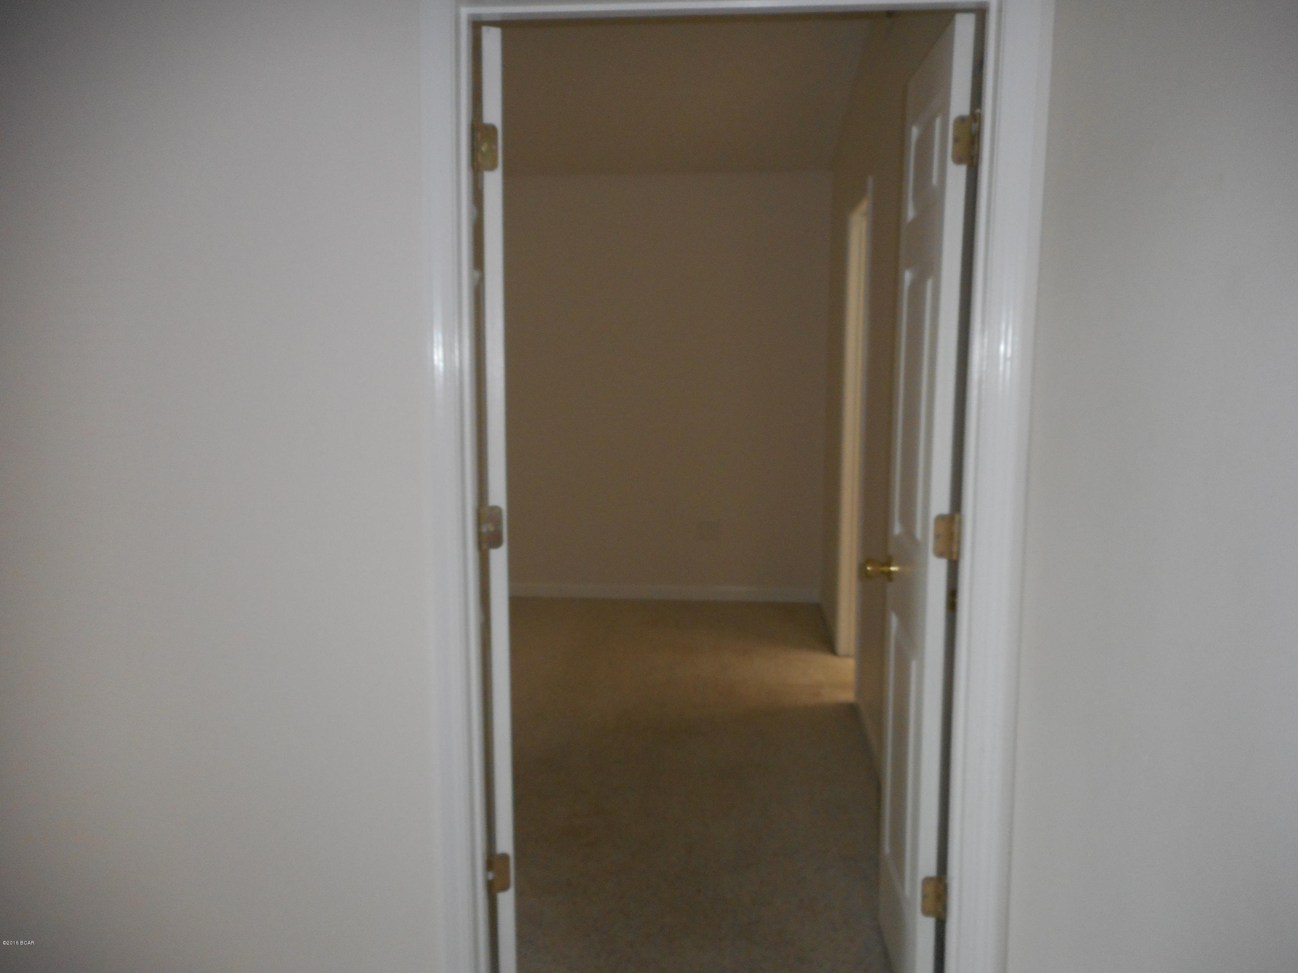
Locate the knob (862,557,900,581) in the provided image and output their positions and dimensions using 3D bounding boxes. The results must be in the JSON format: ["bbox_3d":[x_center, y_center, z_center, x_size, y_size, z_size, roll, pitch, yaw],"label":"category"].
[{"bbox_3d":[0.538,0.193,2.190,0.068,0.060,0.060,1,7,4],"label":"knob"}]

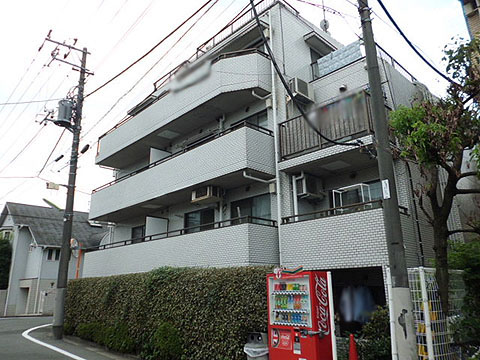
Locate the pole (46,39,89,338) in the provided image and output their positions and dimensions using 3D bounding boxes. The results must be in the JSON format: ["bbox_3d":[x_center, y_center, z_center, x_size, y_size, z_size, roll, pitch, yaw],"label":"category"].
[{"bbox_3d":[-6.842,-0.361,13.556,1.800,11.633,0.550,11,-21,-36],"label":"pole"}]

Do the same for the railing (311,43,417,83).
[{"bbox_3d":[4.036,-3.173,11.574,3.300,0.640,1.900,15,-23,-42],"label":"railing"}]

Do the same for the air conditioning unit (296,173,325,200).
[{"bbox_3d":[1.878,0.214,9.745,0.780,0.520,0.290,15,-23,-42],"label":"air conditioning unit"}]

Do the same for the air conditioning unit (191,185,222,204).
[{"bbox_3d":[-1.016,0.447,10.906,0.480,0.380,0.790,15,-23,-42],"label":"air conditioning unit"}]

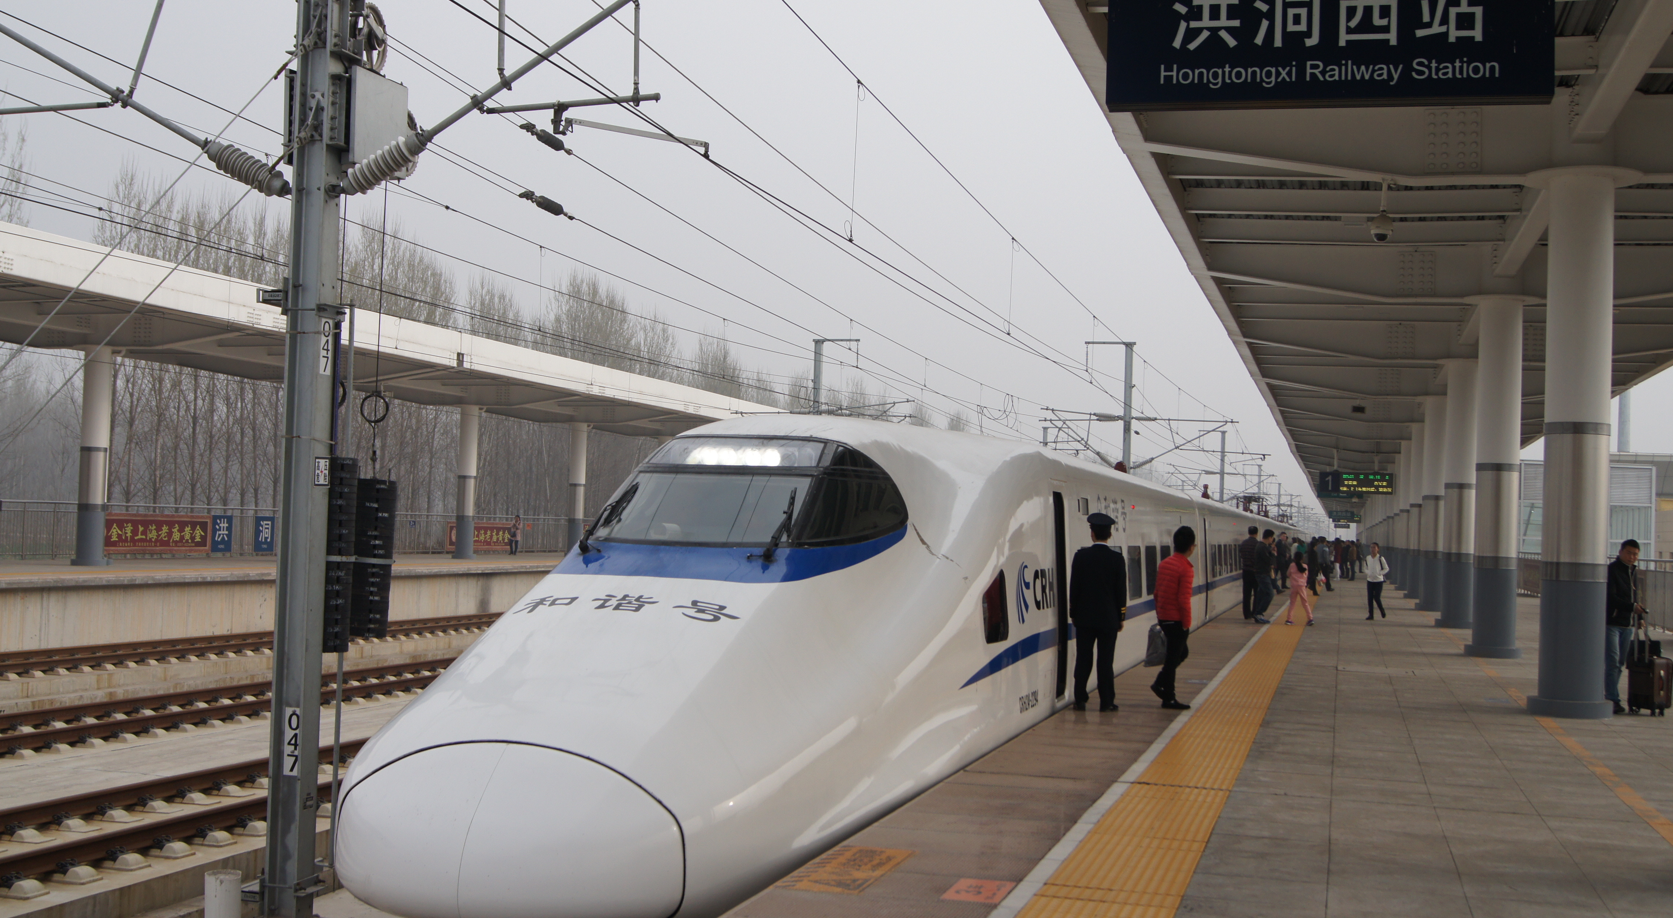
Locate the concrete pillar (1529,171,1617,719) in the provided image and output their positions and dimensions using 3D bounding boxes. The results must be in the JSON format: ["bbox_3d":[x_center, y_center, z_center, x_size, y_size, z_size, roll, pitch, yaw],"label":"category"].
[{"bbox_3d":[6.874,-0.120,16.793,0.710,5.020,0.710,1,-2,16],"label":"concrete pillar"}]

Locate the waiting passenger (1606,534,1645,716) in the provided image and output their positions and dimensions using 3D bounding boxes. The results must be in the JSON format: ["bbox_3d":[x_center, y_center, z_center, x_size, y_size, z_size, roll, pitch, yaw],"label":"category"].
[{"bbox_3d":[7.732,1.626,17.775,0.480,1.690,0.400,3,-2,-28],"label":"waiting passenger"}]

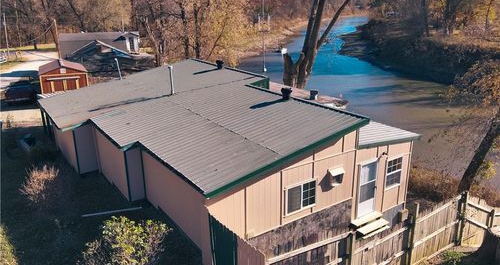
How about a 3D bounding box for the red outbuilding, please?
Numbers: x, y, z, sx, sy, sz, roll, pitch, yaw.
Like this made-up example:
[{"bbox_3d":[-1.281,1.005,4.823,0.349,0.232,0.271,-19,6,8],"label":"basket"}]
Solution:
[{"bbox_3d":[-14.317,-3.859,26.545,3.050,2.600,3.700,-9,21,-27],"label":"red outbuilding"}]

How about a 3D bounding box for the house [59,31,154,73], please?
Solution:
[{"bbox_3d":[-17.585,-9.653,42.191,10.800,4.600,10.500,-8,20,-24],"label":"house"}]

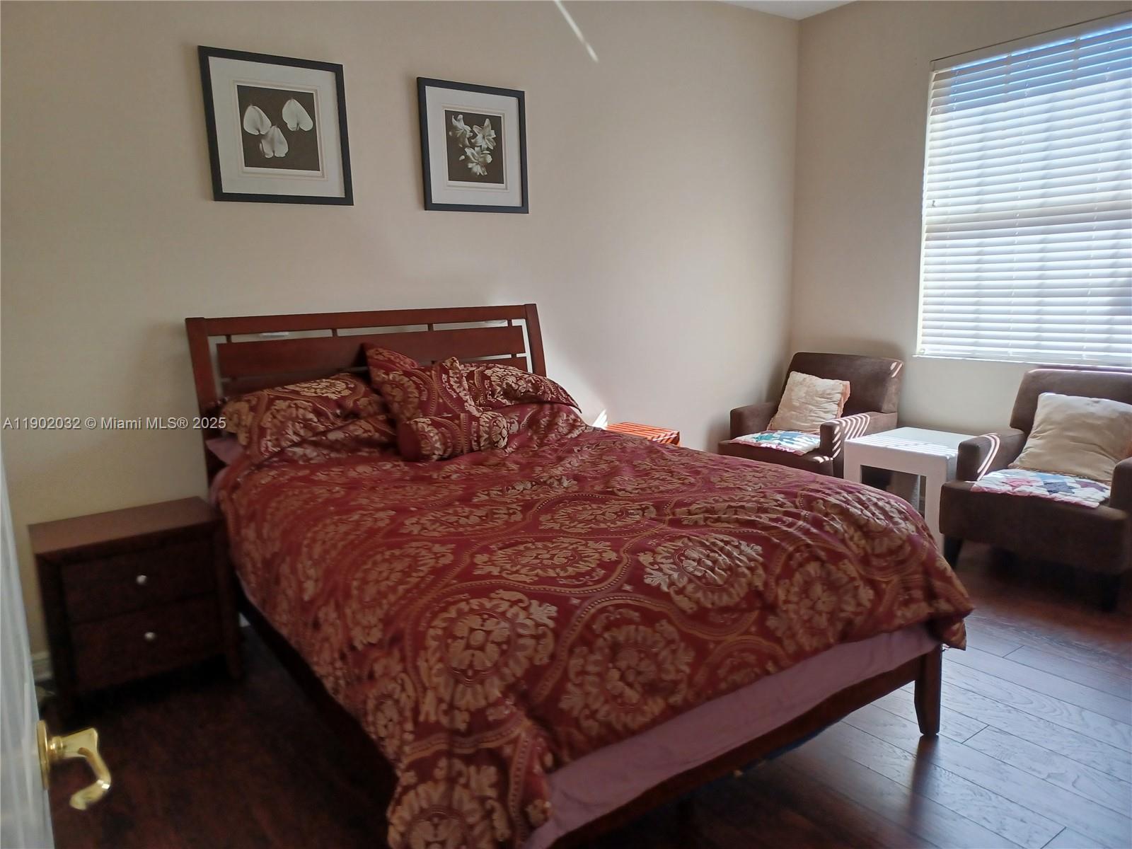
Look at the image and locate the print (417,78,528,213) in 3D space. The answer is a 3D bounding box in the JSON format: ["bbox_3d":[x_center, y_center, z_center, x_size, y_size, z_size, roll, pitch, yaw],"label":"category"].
[{"bbox_3d":[-0.418,-1.266,3.765,0.551,0.559,0.025,-8,12,-35],"label":"print"}]

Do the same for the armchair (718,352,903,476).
[{"bbox_3d":[1.415,0.091,4.781,0.660,0.925,0.800,-8,12,-35],"label":"armchair"}]

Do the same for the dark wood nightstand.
[{"bbox_3d":[-1.554,0.646,2.961,0.568,0.604,0.416,-8,12,-35],"label":"dark wood nightstand"}]

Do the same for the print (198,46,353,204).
[{"bbox_3d":[-1.140,-1.168,3.258,0.555,0.558,0.025,-8,12,-35],"label":"print"}]

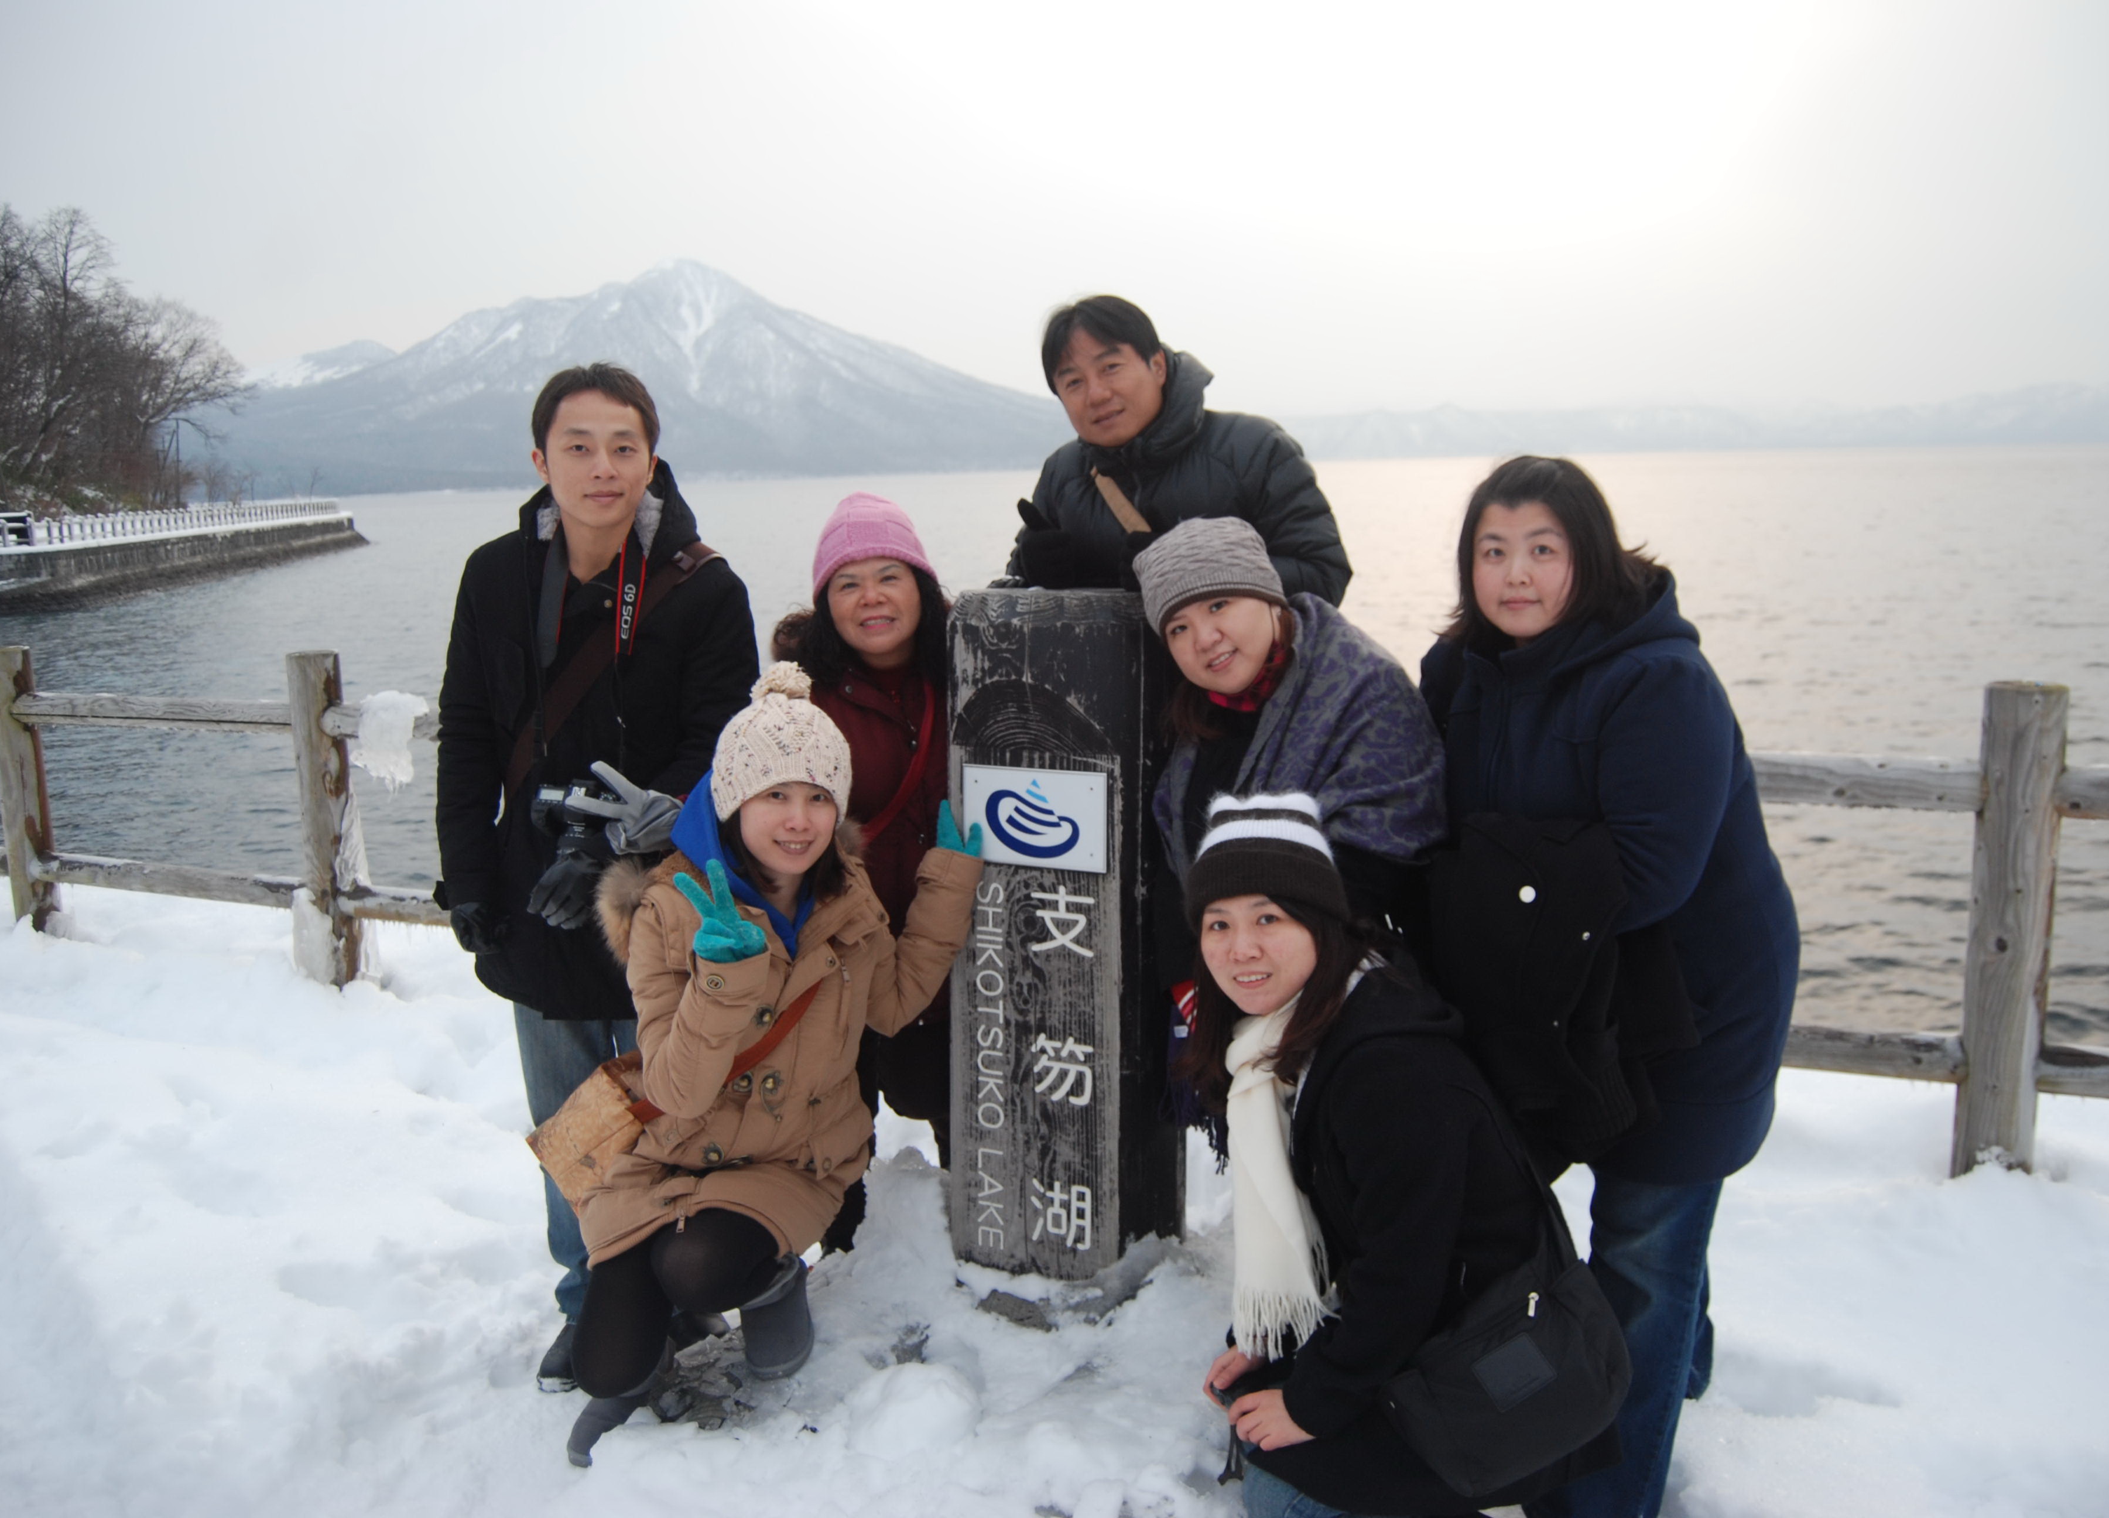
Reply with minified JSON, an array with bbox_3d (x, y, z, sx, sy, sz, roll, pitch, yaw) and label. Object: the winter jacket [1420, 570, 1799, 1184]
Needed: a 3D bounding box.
[{"bbox_3d":[0.773,0.158,2.371,0.450,0.850,0.510,-17,16,-42],"label":"winter jacket"}]

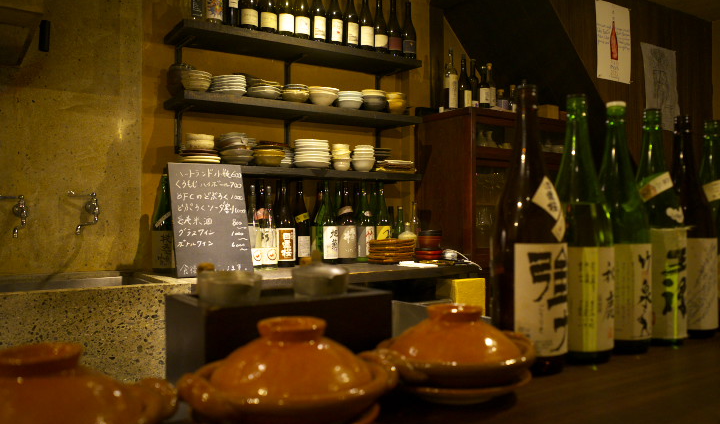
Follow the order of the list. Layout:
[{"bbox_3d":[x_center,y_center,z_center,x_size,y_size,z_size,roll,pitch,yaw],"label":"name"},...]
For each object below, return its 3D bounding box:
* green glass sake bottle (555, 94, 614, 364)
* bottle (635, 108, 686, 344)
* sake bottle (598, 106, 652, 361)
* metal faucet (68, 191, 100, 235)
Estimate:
[{"bbox_3d":[0.335,0.021,0.861,0.105,0.397,0.105,1,-1,-33],"label":"green glass sake bottle"},{"bbox_3d":[0.506,0.021,0.968,0.105,0.396,0.105,0,0,-18],"label":"bottle"},{"bbox_3d":[0.421,0.021,0.915,0.105,0.397,0.105,1,-1,-33],"label":"sake bottle"},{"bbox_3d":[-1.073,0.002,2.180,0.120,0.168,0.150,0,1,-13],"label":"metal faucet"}]

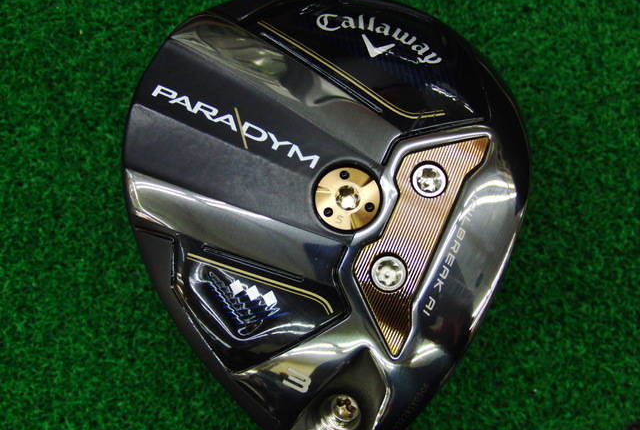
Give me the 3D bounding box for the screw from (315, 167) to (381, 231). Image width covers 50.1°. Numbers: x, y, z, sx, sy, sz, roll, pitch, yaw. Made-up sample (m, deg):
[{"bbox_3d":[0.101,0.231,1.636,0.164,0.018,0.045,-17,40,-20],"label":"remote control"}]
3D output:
[{"bbox_3d":[0.006,-0.003,0.143,0.013,0.005,0.013,0,76,0],"label":"screw"}]

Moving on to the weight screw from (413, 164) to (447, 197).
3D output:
[{"bbox_3d":[0.023,-0.007,0.144,0.007,0.004,0.007,0,76,0],"label":"weight screw"}]

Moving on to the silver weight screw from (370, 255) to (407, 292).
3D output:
[{"bbox_3d":[0.014,0.012,0.139,0.007,0.004,0.007,0,76,0],"label":"silver weight screw"}]

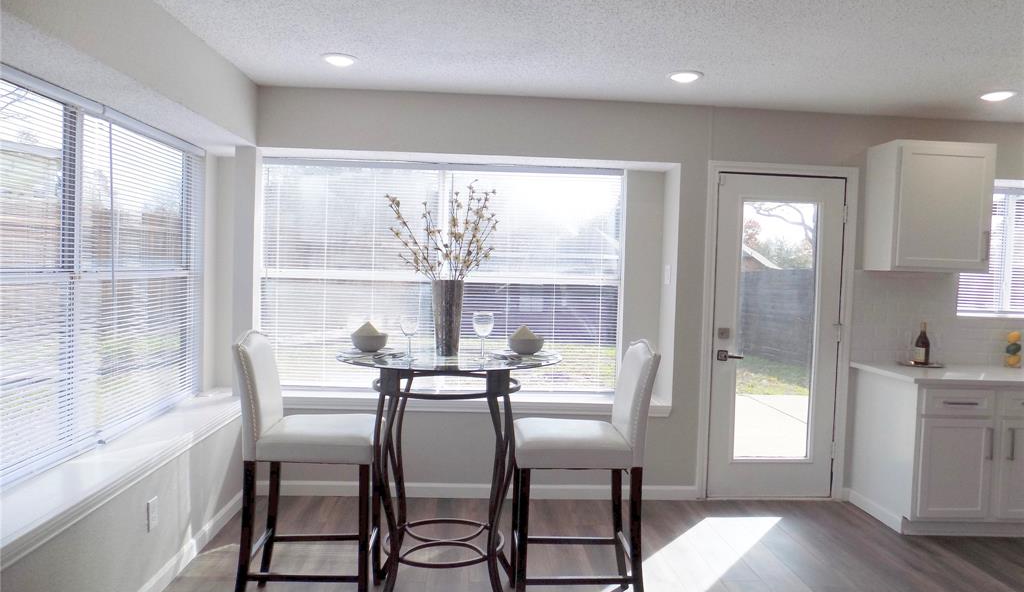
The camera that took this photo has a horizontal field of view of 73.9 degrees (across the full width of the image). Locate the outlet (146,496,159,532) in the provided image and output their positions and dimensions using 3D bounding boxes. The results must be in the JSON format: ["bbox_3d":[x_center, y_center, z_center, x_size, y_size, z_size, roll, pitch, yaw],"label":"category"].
[{"bbox_3d":[-1.473,0.897,2.799,0.009,0.120,0.076,2,2,-4],"label":"outlet"}]

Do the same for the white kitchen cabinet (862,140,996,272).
[{"bbox_3d":[2.497,-0.520,4.096,0.590,0.755,0.325,2,2,-4],"label":"white kitchen cabinet"}]

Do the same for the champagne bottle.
[{"bbox_3d":[2.527,0.294,4.193,0.082,0.275,0.082,2,2,-3],"label":"champagne bottle"}]

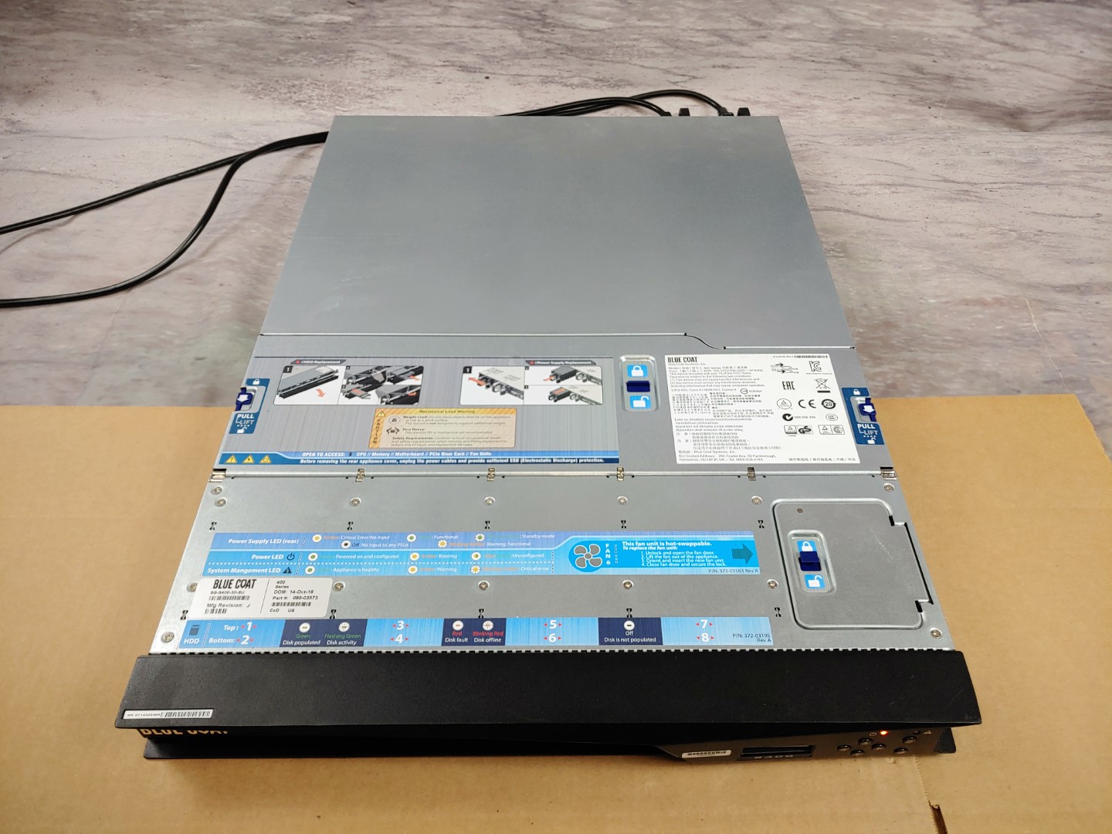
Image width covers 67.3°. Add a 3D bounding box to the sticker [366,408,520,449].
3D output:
[{"bbox_3d":[-0.074,0.007,0.553,0.095,0.001,0.034,0,49,1],"label":"sticker"}]

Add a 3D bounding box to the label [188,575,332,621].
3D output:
[{"bbox_3d":[-0.166,0.102,0.471,0.076,0.001,0.025,0,49,1],"label":"label"}]

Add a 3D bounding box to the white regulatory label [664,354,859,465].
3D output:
[{"bbox_3d":[0.136,-0.007,0.564,0.116,0.001,0.098,0,49,1],"label":"white regulatory label"}]

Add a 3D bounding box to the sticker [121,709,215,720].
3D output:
[{"bbox_3d":[-0.199,0.153,0.430,0.045,0.001,0.005,0,49,1],"label":"sticker"}]

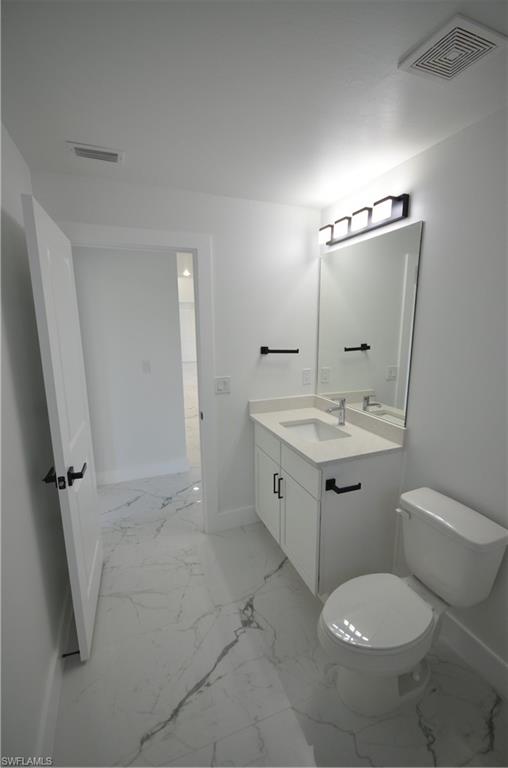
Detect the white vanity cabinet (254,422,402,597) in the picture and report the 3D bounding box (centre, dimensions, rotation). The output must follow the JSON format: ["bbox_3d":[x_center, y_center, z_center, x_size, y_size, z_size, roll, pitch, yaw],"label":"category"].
[{"bbox_3d":[0.430,0.743,2.207,0.524,0.878,0.880,-5,12,-22],"label":"white vanity cabinet"}]

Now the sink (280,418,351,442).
[{"bbox_3d":[0.390,0.387,2.086,0.325,0.165,0.424,-5,12,-22],"label":"sink"}]

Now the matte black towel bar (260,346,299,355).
[{"bbox_3d":[0.195,-0.248,2.361,0.275,0.058,0.084,-5,12,-22],"label":"matte black towel bar"}]

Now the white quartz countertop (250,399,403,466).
[{"bbox_3d":[0.408,0.253,2.089,0.575,0.129,0.911,-5,12,-22],"label":"white quartz countertop"}]

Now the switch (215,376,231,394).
[{"bbox_3d":[-0.220,0.014,2.280,0.112,0.120,0.009,-5,12,-22],"label":"switch"}]

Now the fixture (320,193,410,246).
[{"bbox_3d":[0.620,-0.964,1.931,0.110,0.117,0.670,-5,12,-22],"label":"fixture"}]

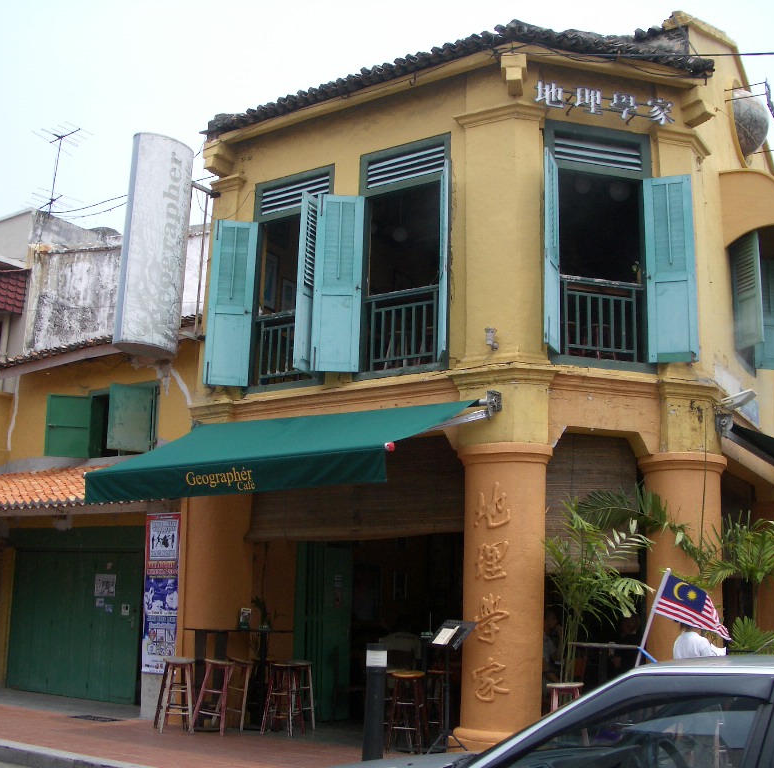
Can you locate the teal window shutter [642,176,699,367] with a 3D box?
[{"bbox_3d":[3.073,-1.257,11.216,0.511,2.103,0.050,-2,-12,16],"label":"teal window shutter"}]

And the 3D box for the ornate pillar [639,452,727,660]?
[{"bbox_3d":[3.084,2.246,10.799,1.000,3.023,1.000,5,-12,-14],"label":"ornate pillar"}]

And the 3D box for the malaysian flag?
[{"bbox_3d":[1.623,1.185,5.500,0.420,0.215,0.080,22,-5,19],"label":"malaysian flag"}]

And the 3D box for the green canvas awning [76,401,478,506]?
[{"bbox_3d":[-1.163,0.715,10.762,3.860,1.050,1.630,-7,-14,33],"label":"green canvas awning"}]

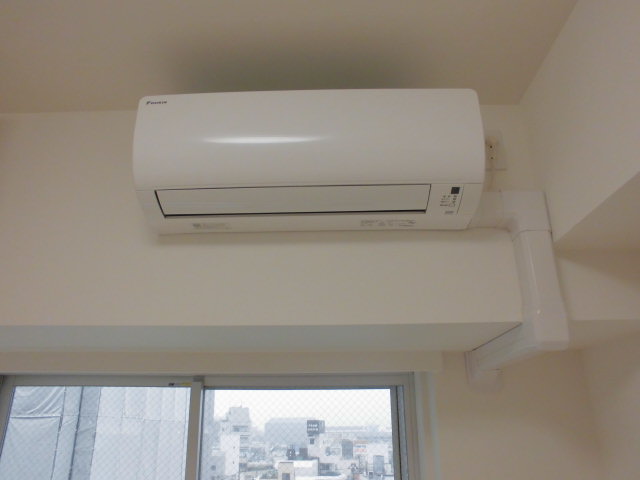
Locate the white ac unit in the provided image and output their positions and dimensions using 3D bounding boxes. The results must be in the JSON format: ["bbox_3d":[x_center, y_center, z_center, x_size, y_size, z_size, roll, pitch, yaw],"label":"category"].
[{"bbox_3d":[-0.024,-0.189,1.167,0.775,0.284,0.203,-1,-22,1],"label":"white ac unit"}]

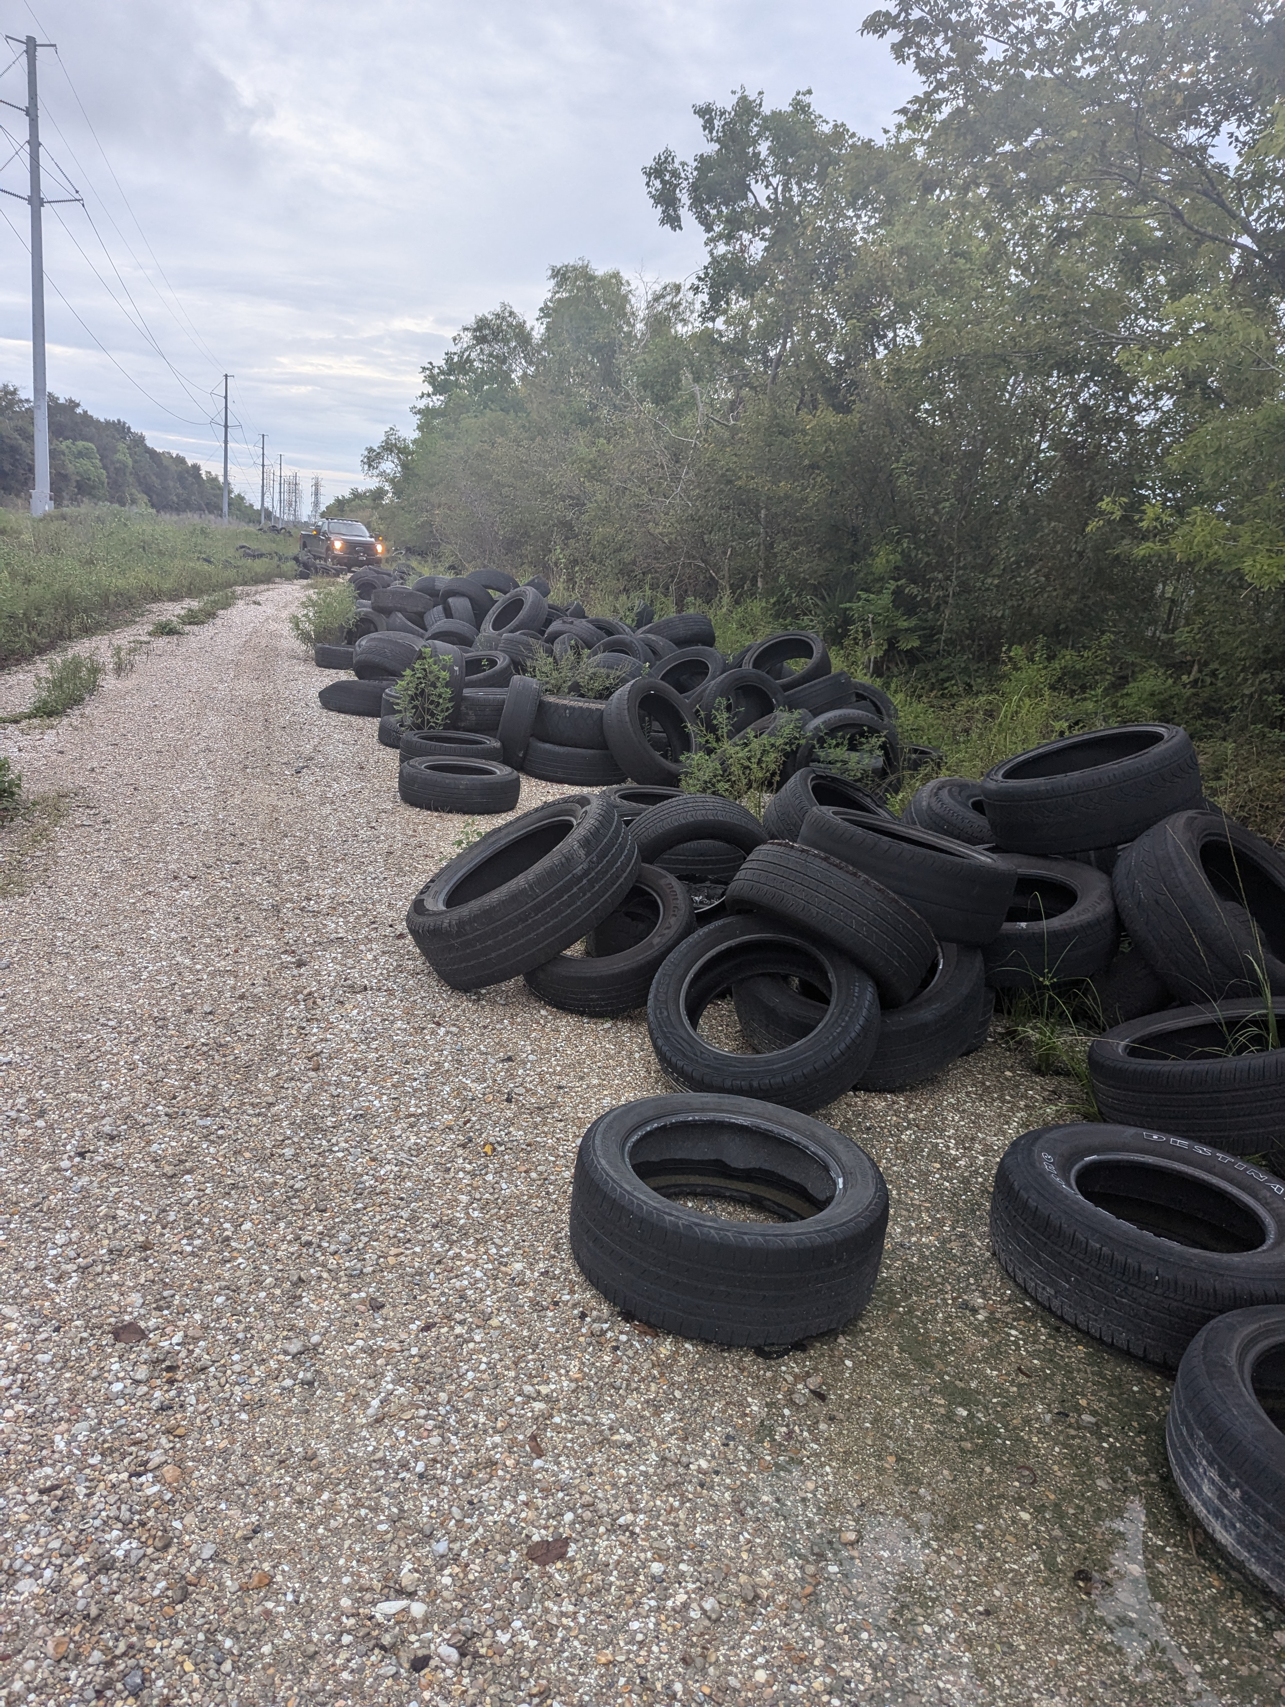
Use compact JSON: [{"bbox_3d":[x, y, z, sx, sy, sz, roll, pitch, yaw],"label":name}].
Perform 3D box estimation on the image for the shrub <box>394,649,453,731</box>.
[{"bbox_3d":[-1.613,-1.156,8.724,0.400,0.620,0.380,3,14,-11],"label":"shrub"}]

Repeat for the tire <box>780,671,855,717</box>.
[{"bbox_3d":[1.238,-1.131,8.700,0.680,0.205,0.680,-23,3,10],"label":"tire"}]

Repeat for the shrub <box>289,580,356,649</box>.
[{"bbox_3d":[-4.131,-3.098,15.400,0.760,0.840,0.700,3,14,-11],"label":"shrub"}]

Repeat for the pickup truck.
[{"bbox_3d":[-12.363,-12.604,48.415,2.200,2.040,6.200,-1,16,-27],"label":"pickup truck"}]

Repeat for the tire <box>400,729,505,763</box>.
[{"bbox_3d":[-1.258,-0.648,7.830,0.662,0.220,0.662,4,14,-9],"label":"tire"}]

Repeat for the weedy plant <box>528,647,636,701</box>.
[{"bbox_3d":[-0.457,-1.286,8.905,0.680,0.460,0.550,3,14,-11],"label":"weedy plant"}]

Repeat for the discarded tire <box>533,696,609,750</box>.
[{"bbox_3d":[-0.475,-0.901,8.140,0.740,0.265,0.740,5,14,-4],"label":"discarded tire"}]

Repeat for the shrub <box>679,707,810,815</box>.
[{"bbox_3d":[0.661,-0.600,7.725,0.700,0.630,0.600,3,14,-11],"label":"shrub"}]

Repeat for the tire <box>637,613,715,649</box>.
[{"bbox_3d":[0.298,-1.848,10.200,0.670,0.240,0.670,-9,-7,3],"label":"tire"}]

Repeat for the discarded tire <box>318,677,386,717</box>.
[{"bbox_3d":[-2.383,-1.334,10.047,0.709,0.260,0.709,4,8,-14],"label":"discarded tire"}]

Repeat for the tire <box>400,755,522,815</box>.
[{"bbox_3d":[-1.068,-0.402,6.931,0.698,0.212,0.698,4,14,-9],"label":"tire"}]

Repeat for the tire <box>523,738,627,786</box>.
[{"bbox_3d":[-0.455,-0.646,8.133,0.725,0.235,0.725,5,14,-4],"label":"tire"}]

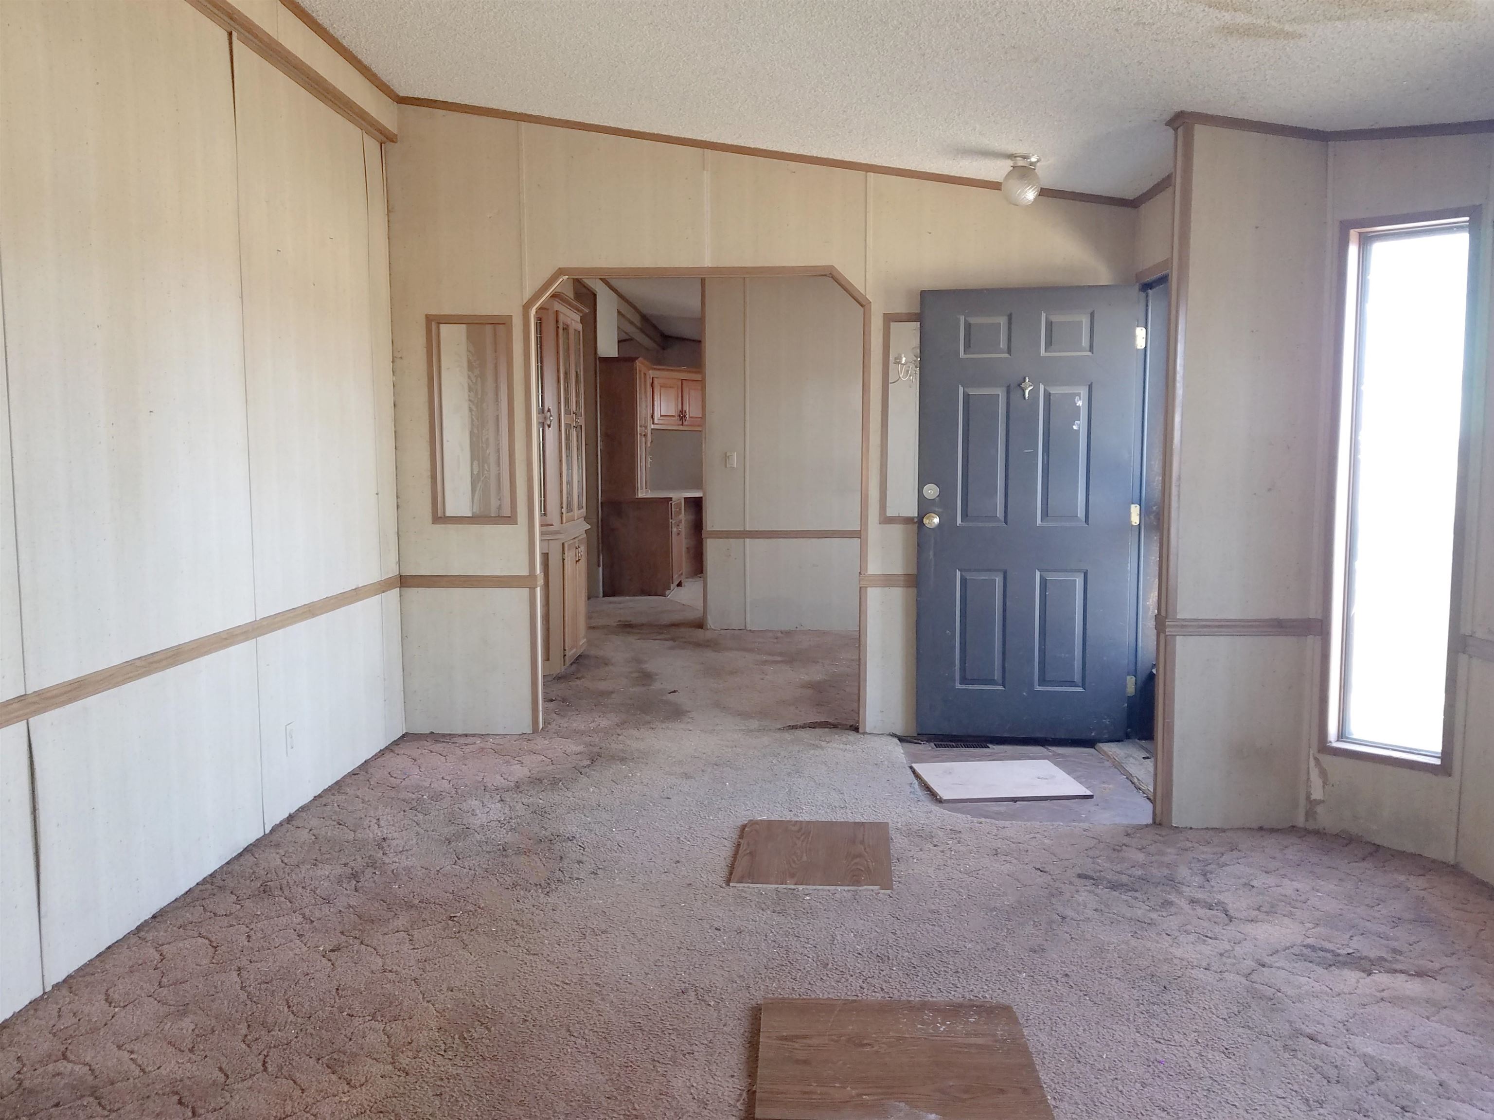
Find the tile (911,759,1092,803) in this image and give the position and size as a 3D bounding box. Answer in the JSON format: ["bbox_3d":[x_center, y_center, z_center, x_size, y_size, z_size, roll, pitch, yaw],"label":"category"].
[{"bbox_3d":[1.020,0.898,4.555,0.591,0.016,0.496,-1,5,-5],"label":"tile"}]

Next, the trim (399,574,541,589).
[{"bbox_3d":[-1.302,0.104,5.273,0.669,0.059,0.025,0,5,2],"label":"trim"}]

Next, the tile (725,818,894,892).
[{"bbox_3d":[0.226,0.971,3.710,0.497,0.016,0.598,0,5,5],"label":"tile"}]

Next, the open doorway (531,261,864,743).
[{"bbox_3d":[-0.230,-0.255,5.246,1.574,2.172,0.120,0,5,2],"label":"open doorway"}]

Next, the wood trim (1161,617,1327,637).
[{"bbox_3d":[1.723,0.236,3.891,0.538,0.059,0.025,0,5,2],"label":"wood trim"}]

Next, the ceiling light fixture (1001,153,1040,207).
[{"bbox_3d":[1.117,-1.544,4.584,0.158,0.200,0.158,8,6,1],"label":"ceiling light fixture"}]

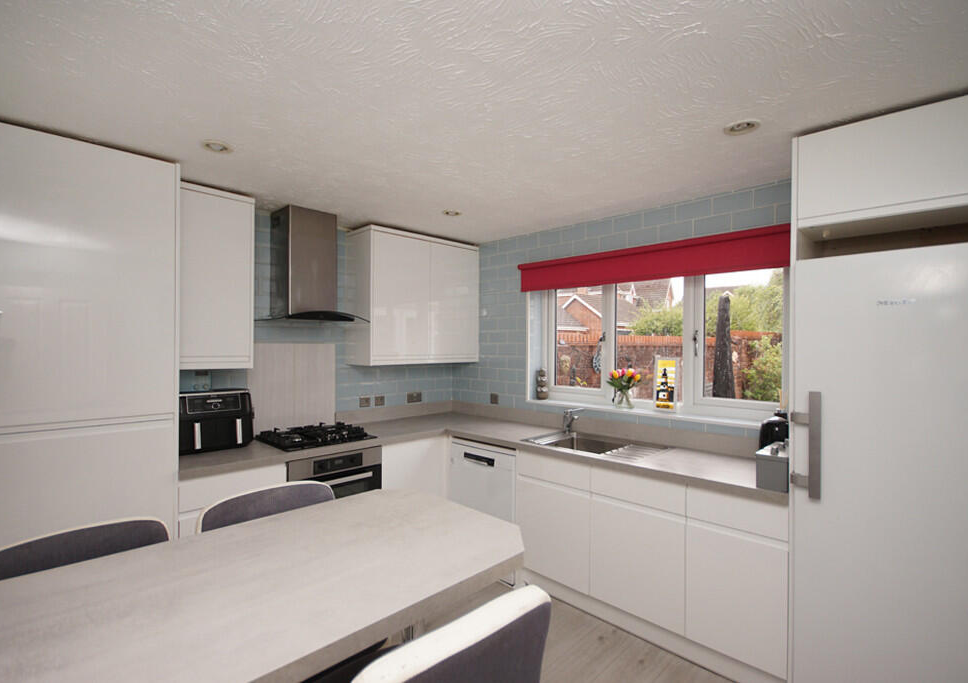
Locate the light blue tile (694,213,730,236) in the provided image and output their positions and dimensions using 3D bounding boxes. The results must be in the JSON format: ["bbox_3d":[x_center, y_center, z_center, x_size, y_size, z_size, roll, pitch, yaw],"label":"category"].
[{"bbox_3d":[1.337,-0.680,2.499,0.202,0.104,0.010,0,-1,42],"label":"light blue tile"}]

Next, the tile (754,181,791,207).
[{"bbox_3d":[1.556,-0.780,2.274,0.200,0.102,0.009,0,-1,42],"label":"tile"}]

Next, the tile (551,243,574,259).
[{"bbox_3d":[0.567,-0.657,3.128,0.196,0.099,0.010,0,0,41],"label":"tile"}]

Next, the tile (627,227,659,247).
[{"bbox_3d":[1.019,-0.670,2.732,0.202,0.099,0.010,0,0,41],"label":"tile"}]

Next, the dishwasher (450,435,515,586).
[{"bbox_3d":[0.180,1.132,3.144,0.598,0.845,0.590,0,-1,42],"label":"dishwasher"}]

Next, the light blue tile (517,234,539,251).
[{"bbox_3d":[0.347,-0.786,3.383,0.202,0.104,0.010,0,-1,42],"label":"light blue tile"}]

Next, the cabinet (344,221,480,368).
[{"bbox_3d":[-0.530,-0.318,3.410,0.340,0.975,0.985,0,0,45],"label":"cabinet"}]

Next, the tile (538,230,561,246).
[{"bbox_3d":[0.502,-0.786,3.244,0.202,0.104,0.010,0,-1,42],"label":"tile"}]

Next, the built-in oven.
[{"bbox_3d":[-1.059,0.974,2.754,0.592,0.595,0.560,1,-1,-42],"label":"built-in oven"}]

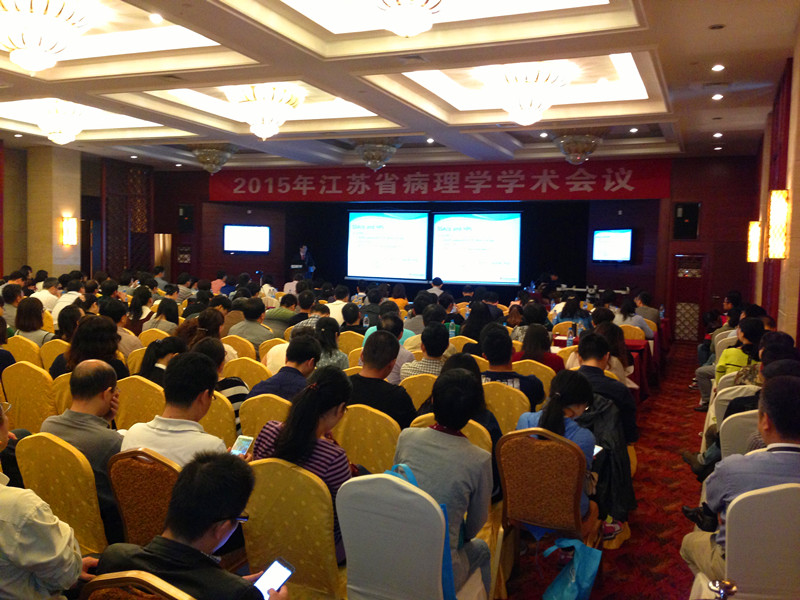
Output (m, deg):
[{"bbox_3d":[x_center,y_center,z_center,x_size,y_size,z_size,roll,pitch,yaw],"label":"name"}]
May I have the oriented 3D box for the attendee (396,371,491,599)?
[{"bbox_3d":[0.207,0.940,3.313,0.500,1.280,0.740,3,3,22],"label":"attendee"}]

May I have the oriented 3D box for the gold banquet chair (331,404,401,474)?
[{"bbox_3d":[-0.101,1.041,4.496,0.460,0.935,0.560,3,3,22],"label":"gold banquet chair"}]

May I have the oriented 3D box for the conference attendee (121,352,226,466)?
[{"bbox_3d":[-0.868,0.883,3.571,0.520,1.316,0.780,3,3,22],"label":"conference attendee"}]

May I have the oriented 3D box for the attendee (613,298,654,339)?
[{"bbox_3d":[3.304,0.626,10.791,0.520,1.260,0.740,3,3,22],"label":"attendee"}]

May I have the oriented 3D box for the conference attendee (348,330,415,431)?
[{"bbox_3d":[-0.043,0.858,4.704,0.480,1.320,0.780,3,3,23],"label":"conference attendee"}]

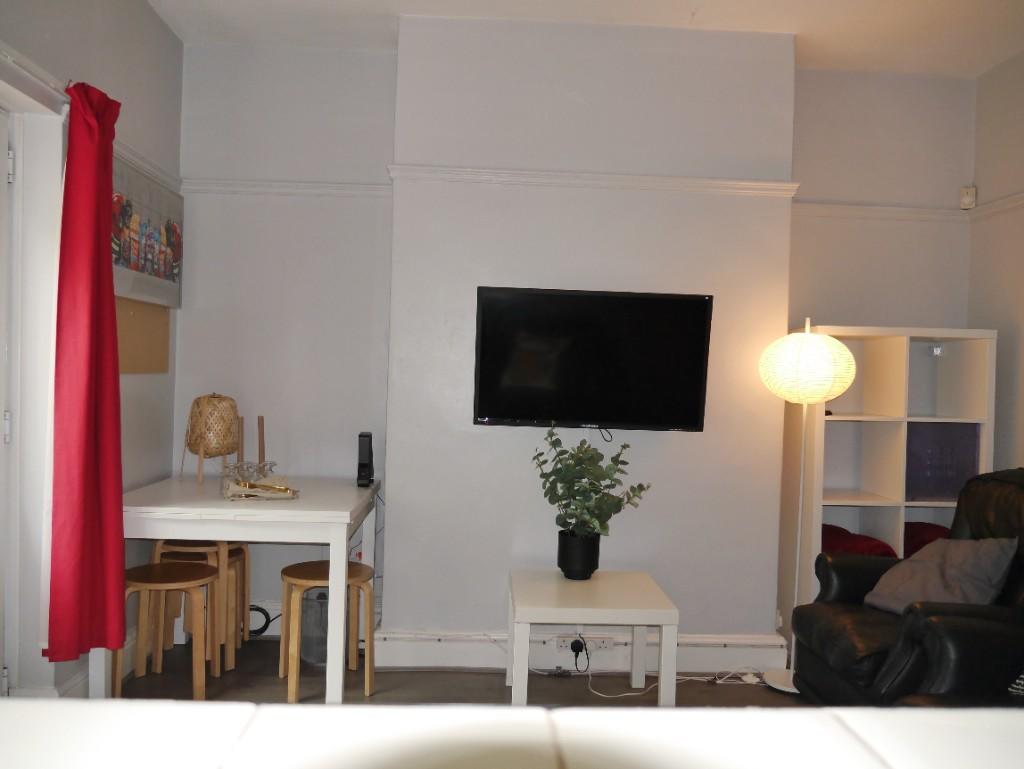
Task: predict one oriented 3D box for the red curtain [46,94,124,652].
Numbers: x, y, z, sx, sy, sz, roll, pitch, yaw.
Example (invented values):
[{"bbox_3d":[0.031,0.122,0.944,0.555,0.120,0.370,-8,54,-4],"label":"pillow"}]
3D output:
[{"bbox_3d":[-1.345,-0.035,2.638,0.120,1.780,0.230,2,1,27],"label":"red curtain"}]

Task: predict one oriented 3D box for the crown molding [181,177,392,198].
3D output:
[{"bbox_3d":[-1.000,-0.879,3.746,0.993,0.062,0.030,2,1,-3],"label":"crown molding"}]

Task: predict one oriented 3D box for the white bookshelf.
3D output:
[{"bbox_3d":[1.619,0.494,3.652,0.770,1.470,0.390,2,1,-3],"label":"white bookshelf"}]

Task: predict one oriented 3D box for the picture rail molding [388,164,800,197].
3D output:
[{"bbox_3d":[0.347,-0.840,3.433,1.724,0.058,0.030,2,1,-3],"label":"picture rail molding"}]

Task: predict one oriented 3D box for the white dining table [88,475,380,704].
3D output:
[{"bbox_3d":[-1.042,0.790,3.267,0.912,0.735,0.840,2,1,-3],"label":"white dining table"}]

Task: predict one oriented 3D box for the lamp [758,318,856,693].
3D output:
[{"bbox_3d":[1.149,0.476,3.305,0.380,1.487,0.380,2,1,-3],"label":"lamp"}]

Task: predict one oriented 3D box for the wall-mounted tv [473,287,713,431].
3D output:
[{"bbox_3d":[0.322,-0.101,3.338,0.930,0.550,0.070,2,9,-3],"label":"wall-mounted tv"}]

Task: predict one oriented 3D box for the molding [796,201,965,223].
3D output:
[{"bbox_3d":[1.684,-0.804,3.877,0.957,0.062,0.030,2,1,-3],"label":"molding"}]

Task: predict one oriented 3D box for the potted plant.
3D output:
[{"bbox_3d":[0.308,0.452,3.194,0.452,0.589,0.380,2,1,-3],"label":"potted plant"}]

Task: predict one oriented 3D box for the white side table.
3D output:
[{"bbox_3d":[0.271,0.972,3.046,0.550,0.450,0.550,2,1,-2],"label":"white side table"}]

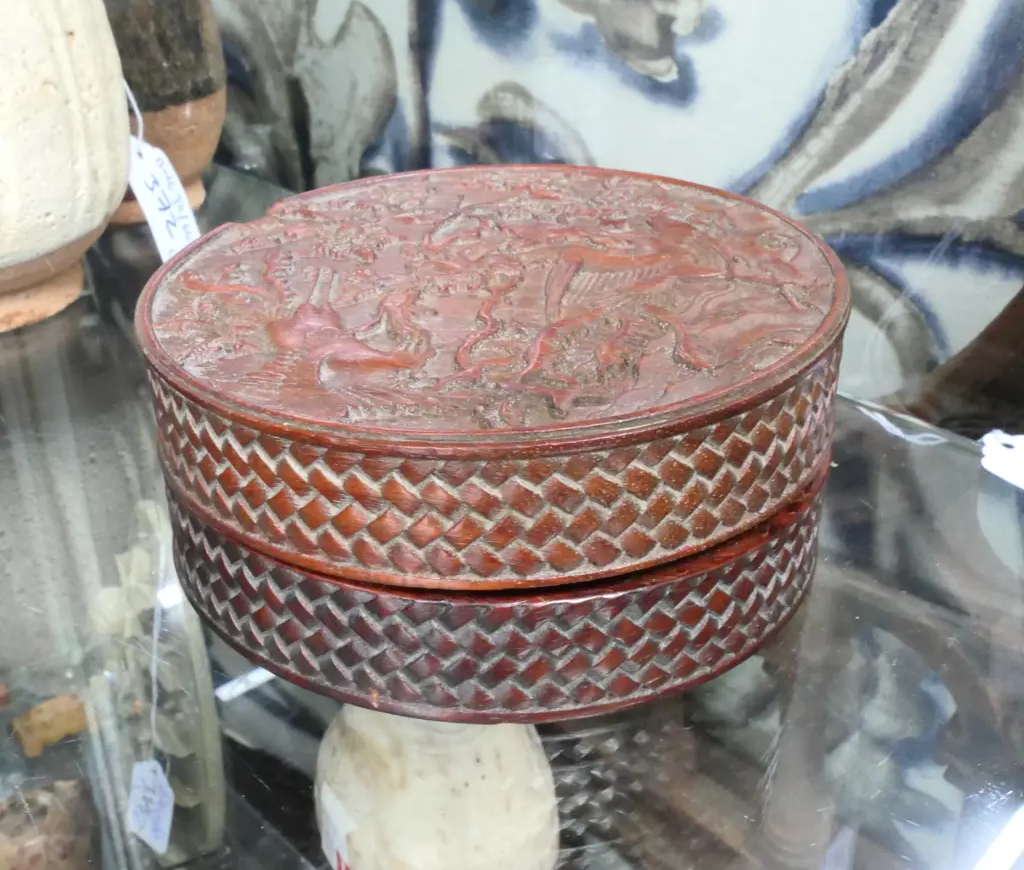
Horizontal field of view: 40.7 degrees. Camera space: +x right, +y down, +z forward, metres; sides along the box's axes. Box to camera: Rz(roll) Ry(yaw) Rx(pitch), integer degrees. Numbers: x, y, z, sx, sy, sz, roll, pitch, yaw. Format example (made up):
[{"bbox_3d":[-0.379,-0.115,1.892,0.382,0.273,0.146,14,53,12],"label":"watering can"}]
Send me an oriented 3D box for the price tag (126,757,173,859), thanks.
[{"bbox_3d":[-0.097,0.099,0.368,0.013,0.035,0.002,28,37,18],"label":"price tag"}]

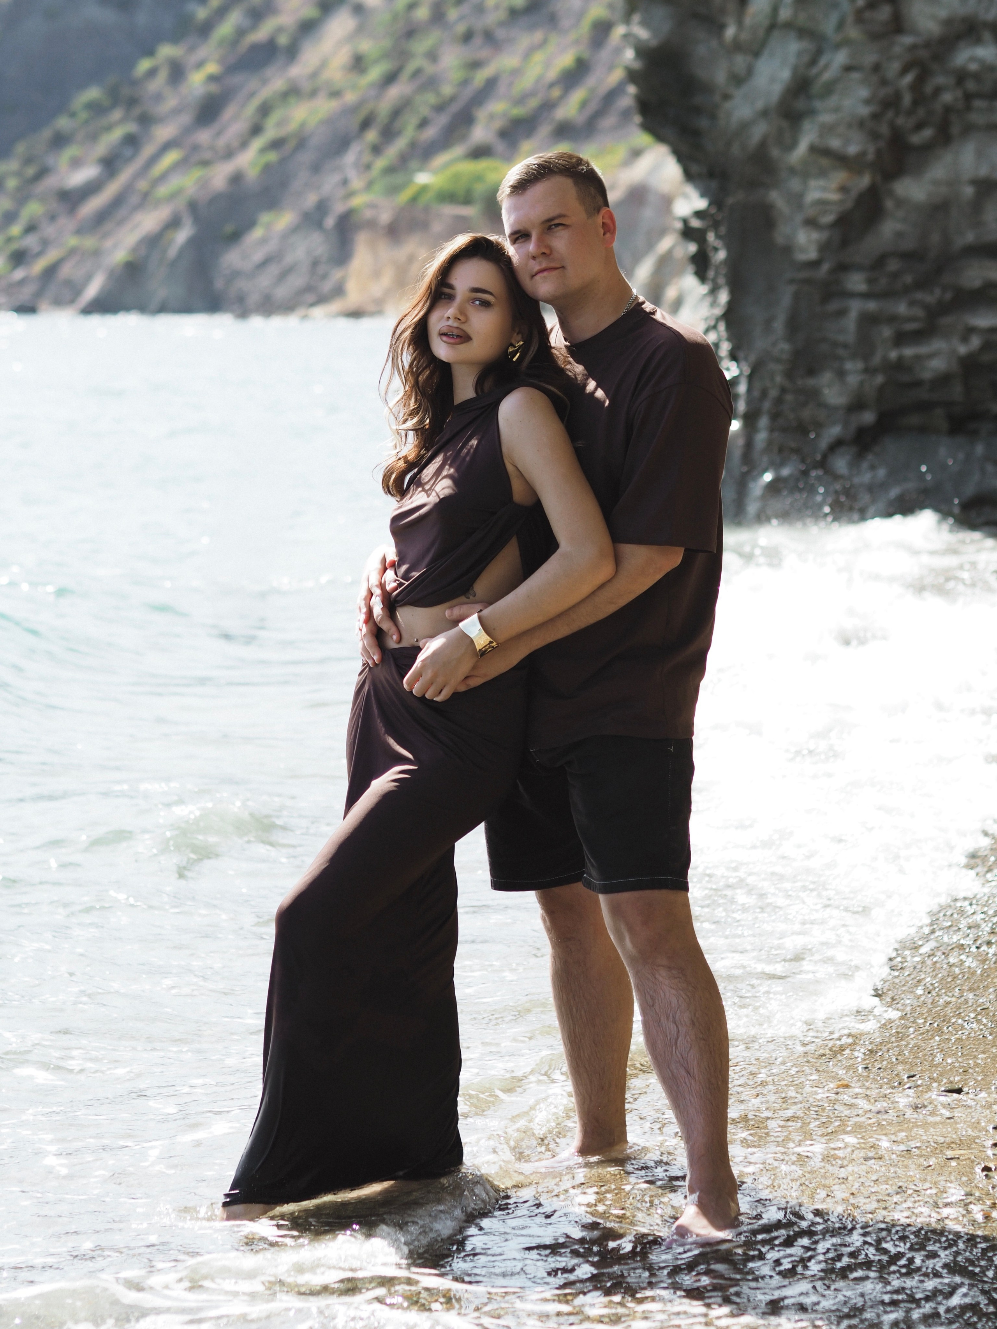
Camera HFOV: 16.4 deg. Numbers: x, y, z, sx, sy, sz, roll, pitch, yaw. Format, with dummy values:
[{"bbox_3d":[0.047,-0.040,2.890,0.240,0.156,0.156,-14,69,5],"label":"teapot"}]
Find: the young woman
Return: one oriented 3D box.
[{"bbox_3d":[-0.125,0.129,5.767,0.520,1.665,0.500,-6,8,-43],"label":"young woman"}]

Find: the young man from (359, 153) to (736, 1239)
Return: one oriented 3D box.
[{"bbox_3d":[0.115,0.041,5.838,0.520,1.785,0.540,-5,8,-40],"label":"young man"}]

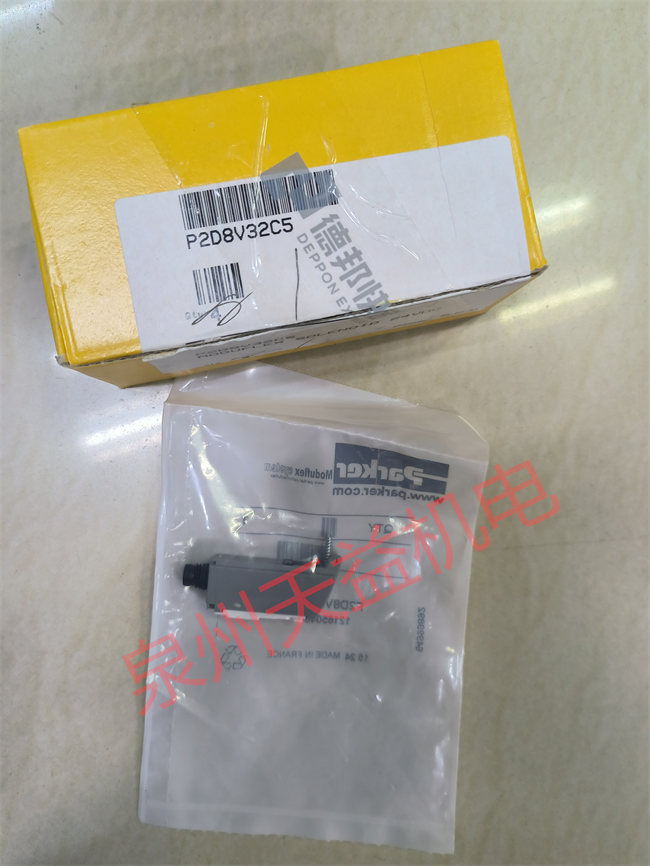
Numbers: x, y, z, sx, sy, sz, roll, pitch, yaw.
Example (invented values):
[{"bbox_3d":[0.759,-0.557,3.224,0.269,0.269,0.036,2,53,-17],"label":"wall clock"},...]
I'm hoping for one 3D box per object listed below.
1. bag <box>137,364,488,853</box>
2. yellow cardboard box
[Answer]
[{"bbox_3d":[-0.003,0.056,0.210,0.104,0.022,0.148,5,88,-1],"label":"bag"},{"bbox_3d":[-0.013,-0.065,0.224,0.140,0.066,0.067,-11,88,-2],"label":"yellow cardboard box"}]

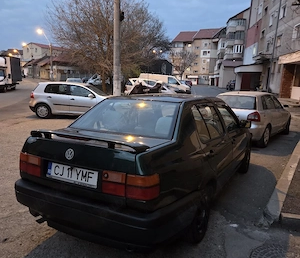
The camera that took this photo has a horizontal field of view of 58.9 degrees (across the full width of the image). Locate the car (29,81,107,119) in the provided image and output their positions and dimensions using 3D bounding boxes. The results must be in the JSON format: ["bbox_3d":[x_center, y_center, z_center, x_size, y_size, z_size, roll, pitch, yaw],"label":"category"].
[{"bbox_3d":[-2.842,-1.219,11.390,4.204,1.485,1.759,3,10,10],"label":"car"}]

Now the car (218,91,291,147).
[{"bbox_3d":[3.014,-0.489,8.028,1.735,1.427,4.152,9,13,37],"label":"car"}]

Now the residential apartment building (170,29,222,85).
[{"bbox_3d":[15.768,-24.246,90.133,17.500,19.000,12.000,3,10,10],"label":"residential apartment building"}]

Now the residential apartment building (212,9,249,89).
[{"bbox_3d":[21.597,-16.364,58.021,11.000,15.500,24.000,1,10,3],"label":"residential apartment building"}]

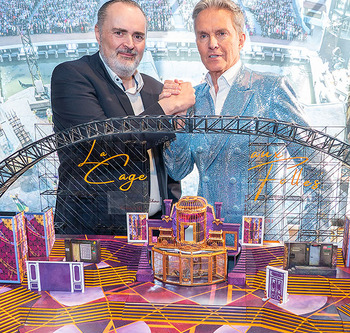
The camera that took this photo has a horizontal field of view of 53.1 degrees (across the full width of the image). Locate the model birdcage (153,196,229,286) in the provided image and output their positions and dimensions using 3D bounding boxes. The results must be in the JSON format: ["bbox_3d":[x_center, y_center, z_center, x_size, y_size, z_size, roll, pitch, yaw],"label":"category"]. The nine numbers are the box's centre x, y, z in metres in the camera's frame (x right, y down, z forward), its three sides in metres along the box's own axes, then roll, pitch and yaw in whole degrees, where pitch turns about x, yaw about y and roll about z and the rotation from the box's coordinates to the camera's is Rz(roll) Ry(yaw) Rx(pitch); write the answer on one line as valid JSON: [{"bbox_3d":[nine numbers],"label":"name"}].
[{"bbox_3d":[0.048,0.213,1.060,0.212,0.218,0.165,1,12,9],"label":"model birdcage"}]

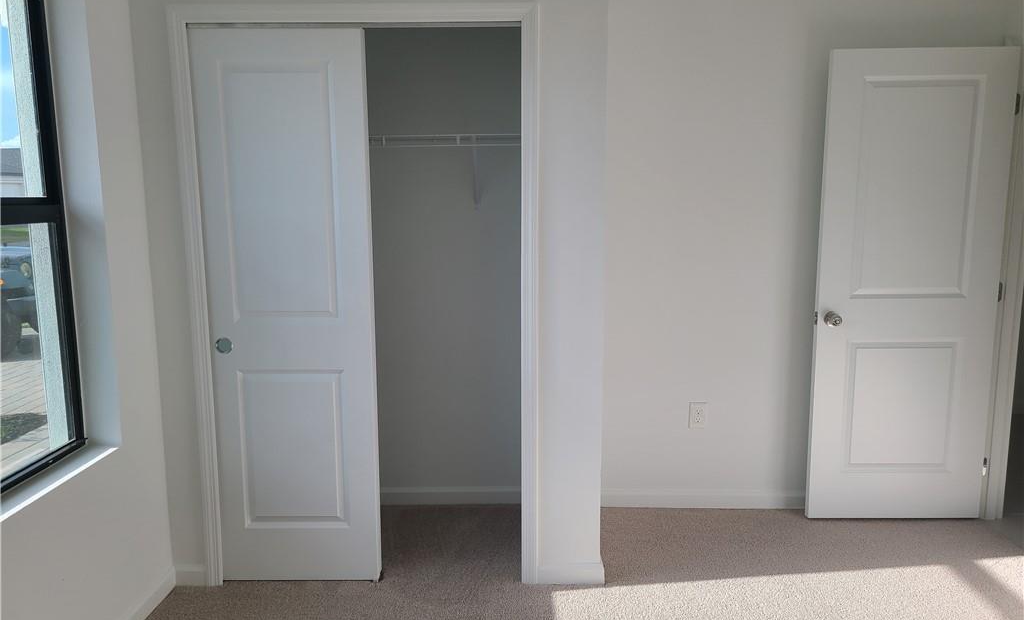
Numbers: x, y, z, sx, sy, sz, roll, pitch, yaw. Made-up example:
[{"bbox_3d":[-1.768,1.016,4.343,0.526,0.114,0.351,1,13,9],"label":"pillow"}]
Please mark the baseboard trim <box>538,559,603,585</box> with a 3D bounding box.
[{"bbox_3d":[0.222,0.990,2.903,0.253,0.090,0.016,0,8,0],"label":"baseboard trim"}]

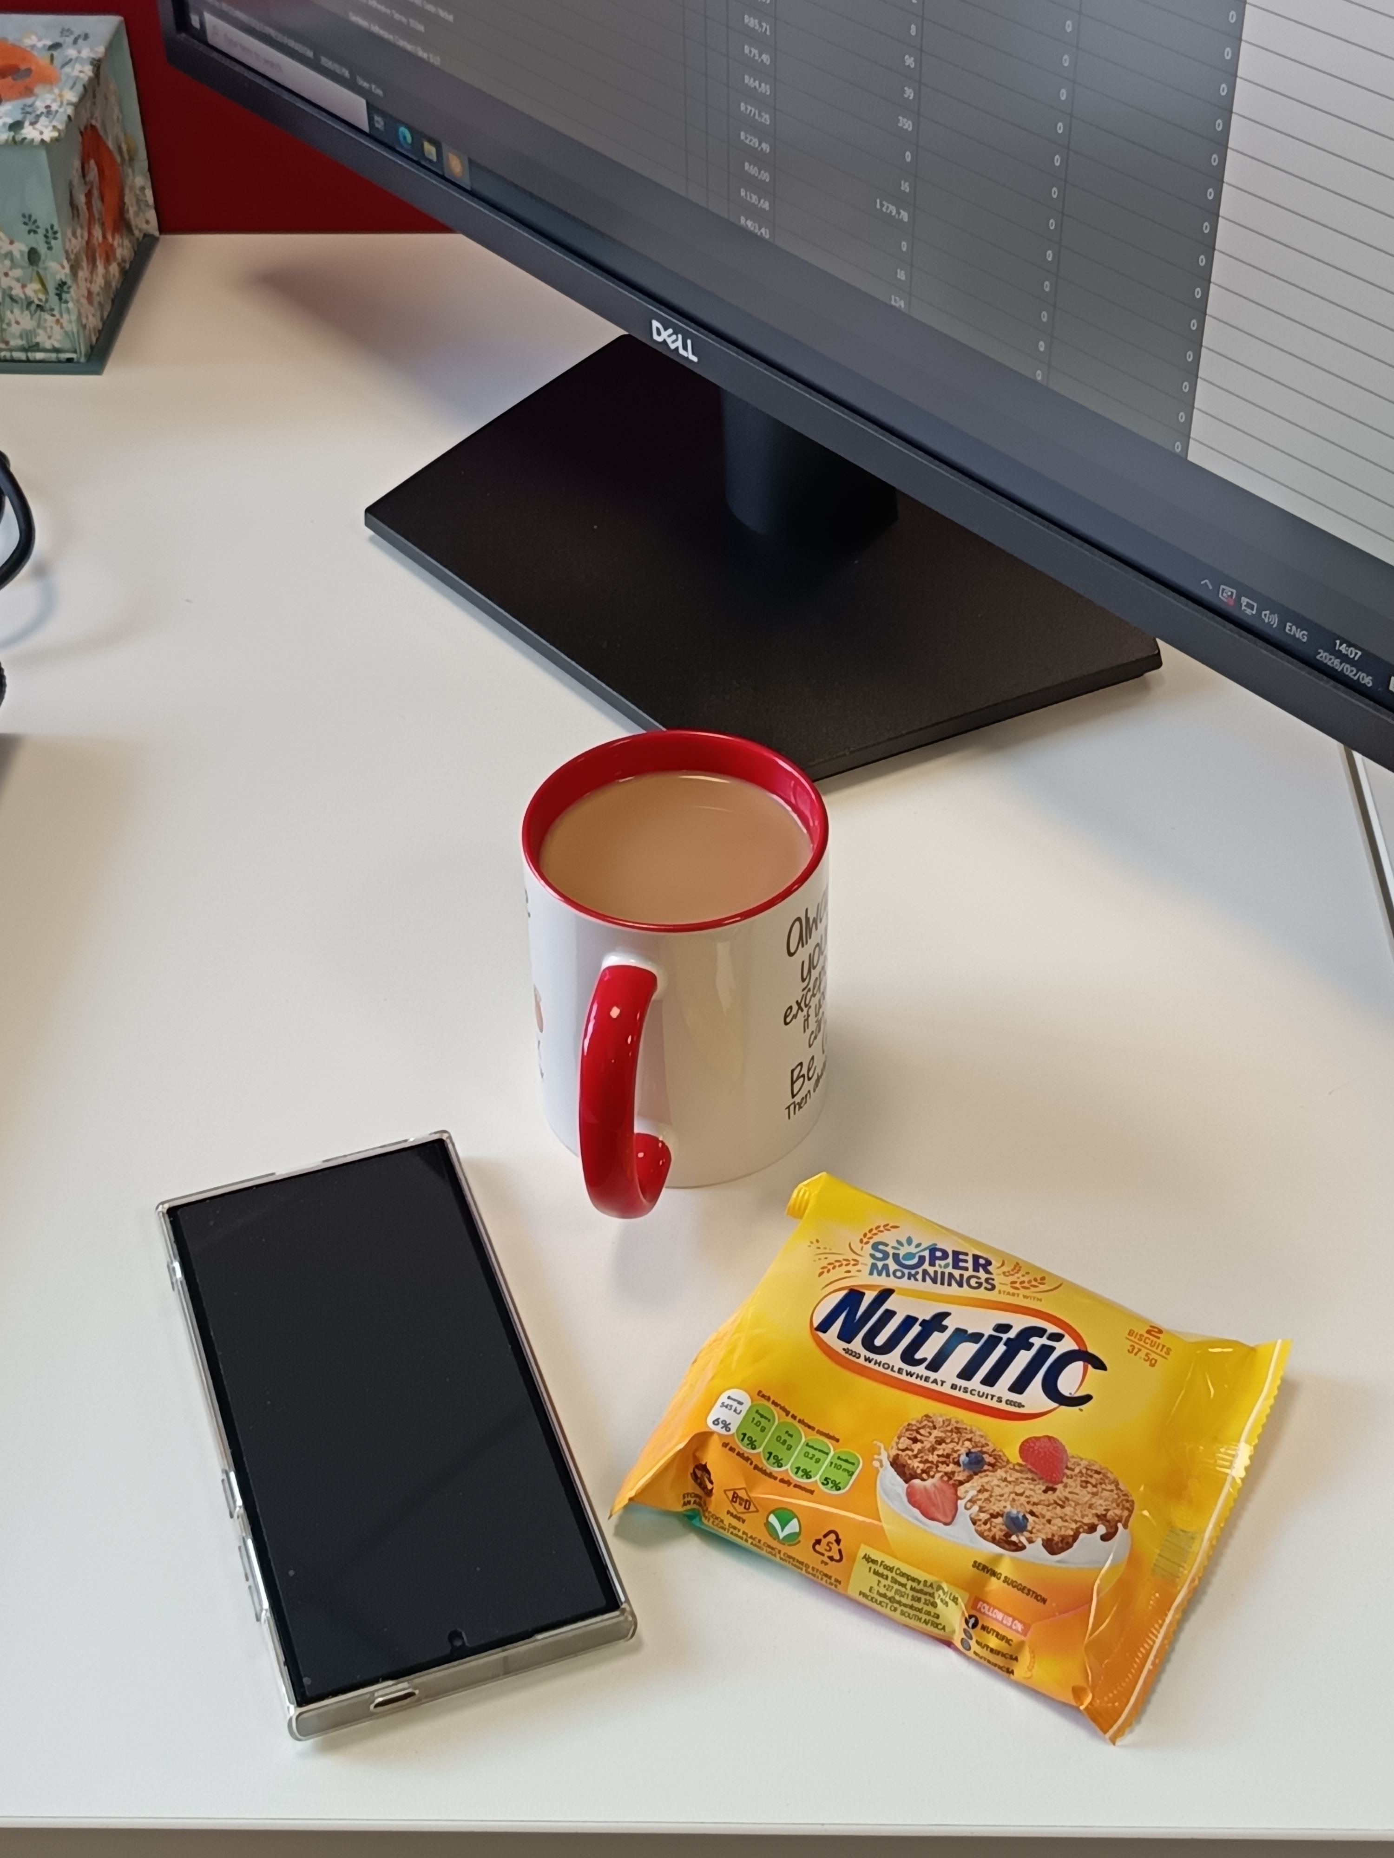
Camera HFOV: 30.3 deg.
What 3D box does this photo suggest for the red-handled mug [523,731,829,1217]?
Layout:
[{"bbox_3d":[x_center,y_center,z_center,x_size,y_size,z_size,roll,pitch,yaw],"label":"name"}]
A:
[{"bbox_3d":[-0.009,0.021,0.704,0.083,0.097,0.117,9,44,11],"label":"red-handled mug"}]

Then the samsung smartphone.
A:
[{"bbox_3d":[-0.081,0.122,0.659,0.082,0.012,0.166,-14,44,-13],"label":"samsung smartphone"}]

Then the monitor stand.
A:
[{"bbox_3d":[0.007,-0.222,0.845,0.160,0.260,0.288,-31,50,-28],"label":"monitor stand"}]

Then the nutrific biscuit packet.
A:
[{"bbox_3d":[0.065,0.123,0.645,0.132,0.026,0.122,19,47,20],"label":"nutrific biscuit packet"}]

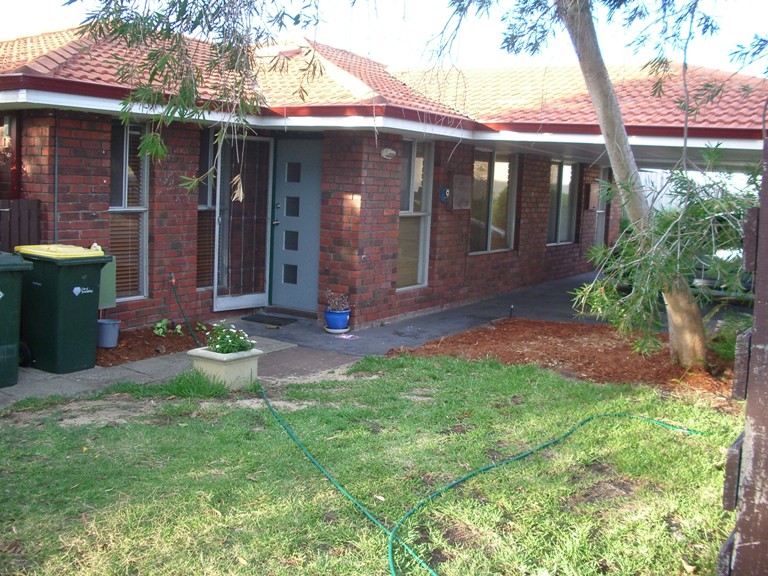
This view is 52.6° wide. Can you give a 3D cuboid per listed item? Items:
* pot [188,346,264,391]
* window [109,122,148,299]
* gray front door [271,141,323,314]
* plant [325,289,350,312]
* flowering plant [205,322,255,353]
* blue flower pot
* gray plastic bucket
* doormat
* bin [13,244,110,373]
[{"bbox_3d":[-1.350,0.673,6.607,0.445,0.320,0.445,8,10,34],"label":"pot"},{"bbox_3d":[-2.651,-0.793,8.024,0.080,1.860,0.550,8,10,34],"label":"window"},{"bbox_3d":[-1.035,-0.740,9.303,0.810,2.040,0.050,8,10,34],"label":"gray front door"},{"bbox_3d":[-0.507,0.133,8.690,0.250,0.250,0.250,3,8,0],"label":"plant"},{"bbox_3d":[-1.304,0.421,6.577,0.350,0.240,0.350,3,8,0],"label":"flowering plant"},{"bbox_3d":[-0.517,0.368,8.724,0.280,0.245,0.280,3,8,0],"label":"blue flower pot"},{"bbox_3d":[-2.682,0.441,7.518,0.280,0.255,0.280,3,8,0],"label":"gray plastic bucket"},{"bbox_3d":[-1.366,0.369,9.221,0.630,0.015,0.400,8,10,34],"label":"doormat"},{"bbox_3d":[-2.853,0.174,6.935,0.735,1.060,0.550,8,10,34],"label":"bin"}]

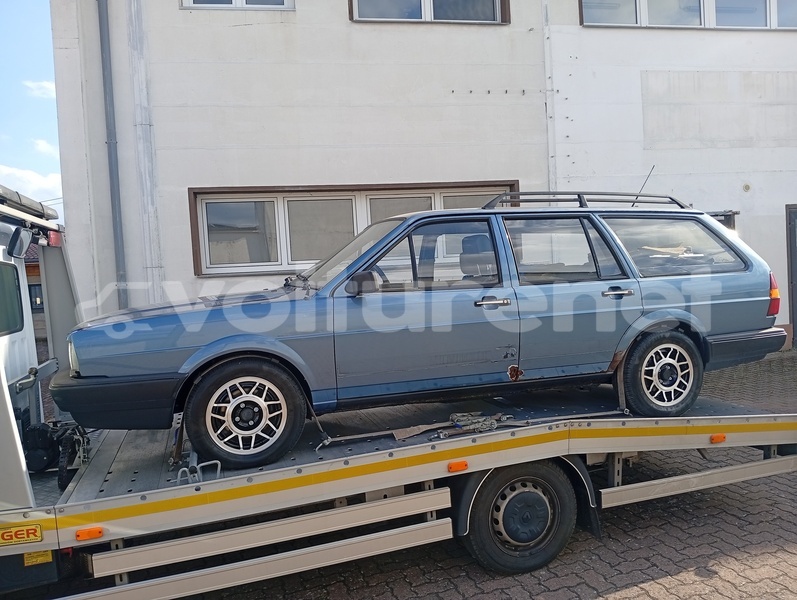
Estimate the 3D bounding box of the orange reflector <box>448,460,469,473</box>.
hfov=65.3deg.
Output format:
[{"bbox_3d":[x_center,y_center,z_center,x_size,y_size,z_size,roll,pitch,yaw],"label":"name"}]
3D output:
[{"bbox_3d":[0.310,0.856,3.197,0.101,0.041,0.020,-5,2,-18],"label":"orange reflector"}]

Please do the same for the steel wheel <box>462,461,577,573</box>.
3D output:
[{"bbox_3d":[0.670,1.182,3.505,0.675,0.660,0.220,-5,2,-18],"label":"steel wheel"}]

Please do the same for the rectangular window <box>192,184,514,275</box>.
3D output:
[{"bbox_3d":[-0.515,-1.070,9.130,4.800,1.240,0.150,-3,2,-10],"label":"rectangular window"}]

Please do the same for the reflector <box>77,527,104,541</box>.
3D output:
[{"bbox_3d":[-1.317,0.999,2.660,0.101,0.041,0.020,-5,2,-18],"label":"reflector"}]

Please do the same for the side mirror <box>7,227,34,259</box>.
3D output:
[{"bbox_3d":[-2.126,-0.322,3.500,0.050,0.160,0.230,18,-5,-18],"label":"side mirror"}]

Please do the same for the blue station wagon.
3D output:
[{"bbox_3d":[0.290,0.073,4.258,4.545,1.450,1.710,-2,2,-18],"label":"blue station wagon"}]

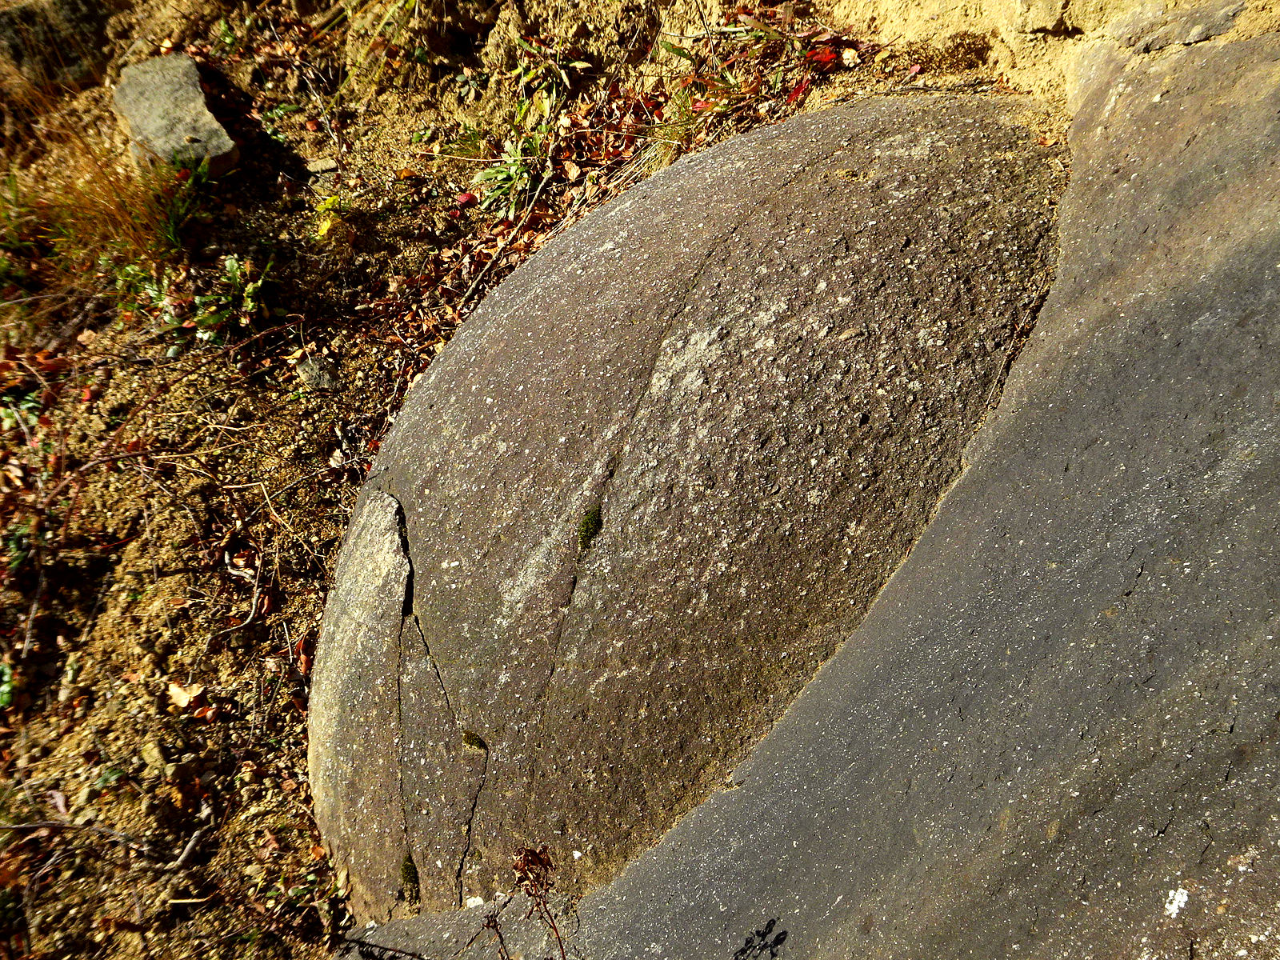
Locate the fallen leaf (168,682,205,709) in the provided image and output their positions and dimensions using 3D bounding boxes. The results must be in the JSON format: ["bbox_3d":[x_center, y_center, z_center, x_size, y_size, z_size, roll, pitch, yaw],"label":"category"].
[{"bbox_3d":[-0.589,0.280,2.112,0.048,0.014,0.042,-6,41,0],"label":"fallen leaf"}]

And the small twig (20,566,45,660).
[{"bbox_3d":[-0.841,0.185,2.257,0.010,0.010,0.169,-8,41,-3],"label":"small twig"}]

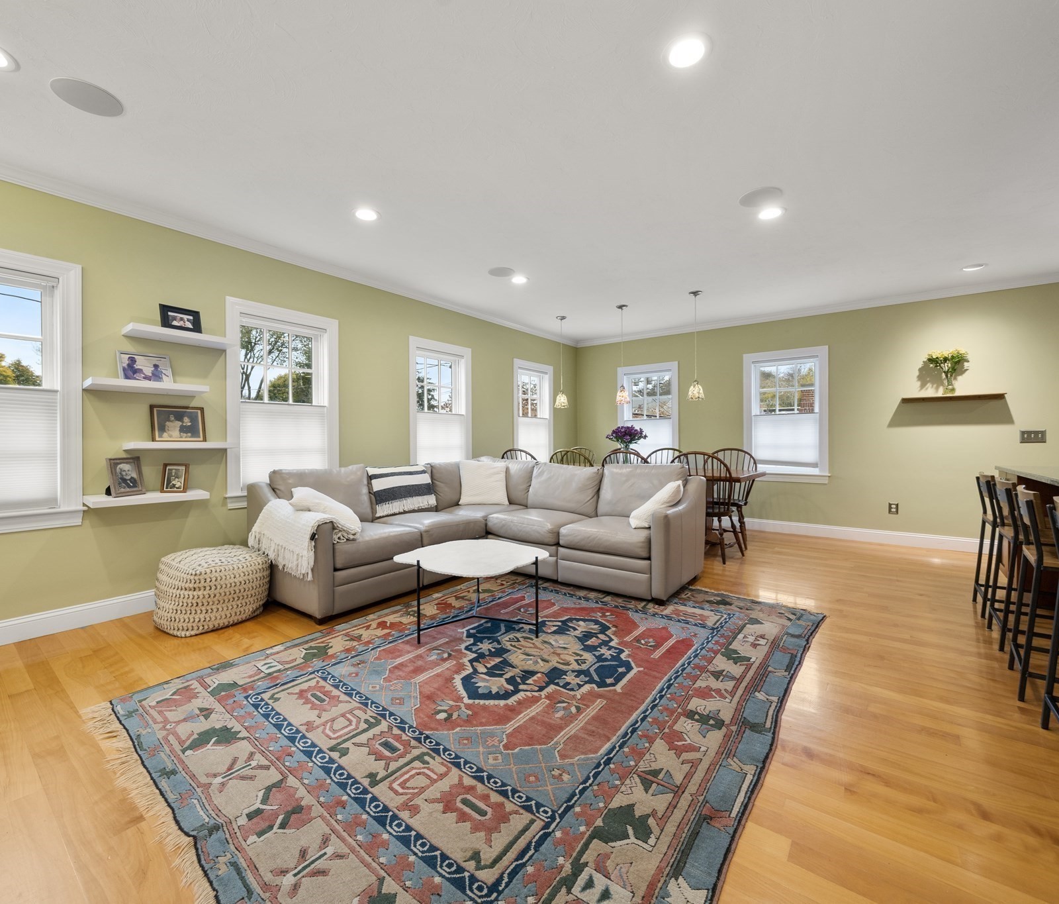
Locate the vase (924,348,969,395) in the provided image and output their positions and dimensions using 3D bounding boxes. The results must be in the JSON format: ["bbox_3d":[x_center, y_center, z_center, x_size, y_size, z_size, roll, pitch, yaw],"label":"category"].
[{"bbox_3d":[4.116,-0.772,4.451,0.290,0.430,0.260,1,1,37],"label":"vase"}]

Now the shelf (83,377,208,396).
[{"bbox_3d":[-2.461,-0.419,2.937,0.255,0.042,0.595,1,2,39],"label":"shelf"}]

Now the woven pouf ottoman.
[{"bbox_3d":[-2.004,0.871,2.876,0.440,0.415,0.535,1,2,33],"label":"woven pouf ottoman"}]

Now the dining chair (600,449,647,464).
[{"bbox_3d":[1.135,0.511,4.830,0.530,1.030,0.560,1,2,37],"label":"dining chair"}]

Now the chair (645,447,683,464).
[{"bbox_3d":[1.570,0.494,5.460,0.530,1.030,0.560,1,2,37],"label":"chair"}]

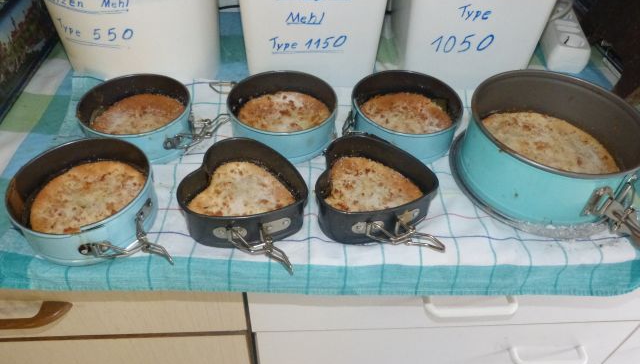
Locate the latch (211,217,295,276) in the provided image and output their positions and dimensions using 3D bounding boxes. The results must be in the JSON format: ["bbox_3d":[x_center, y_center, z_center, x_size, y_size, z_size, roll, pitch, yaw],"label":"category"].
[{"bbox_3d":[-0.056,0.060,0.408,0.071,0.021,0.057,-10,46,-13],"label":"latch"}]

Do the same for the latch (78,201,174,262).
[{"bbox_3d":[-0.157,0.054,0.408,0.064,0.021,0.076,29,50,24],"label":"latch"}]

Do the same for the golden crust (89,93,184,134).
[{"bbox_3d":[-0.204,-0.070,0.541,0.104,0.022,0.104,2,44,-2],"label":"golden crust"}]

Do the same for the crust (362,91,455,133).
[{"bbox_3d":[0.099,-0.073,0.554,0.108,0.022,0.108,4,44,0],"label":"crust"}]

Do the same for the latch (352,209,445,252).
[{"bbox_3d":[0.071,0.052,0.424,0.071,0.020,0.048,-13,47,-16],"label":"latch"}]

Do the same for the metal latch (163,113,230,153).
[{"bbox_3d":[-0.138,-0.058,0.521,0.043,0.020,0.073,14,45,11],"label":"metal latch"}]

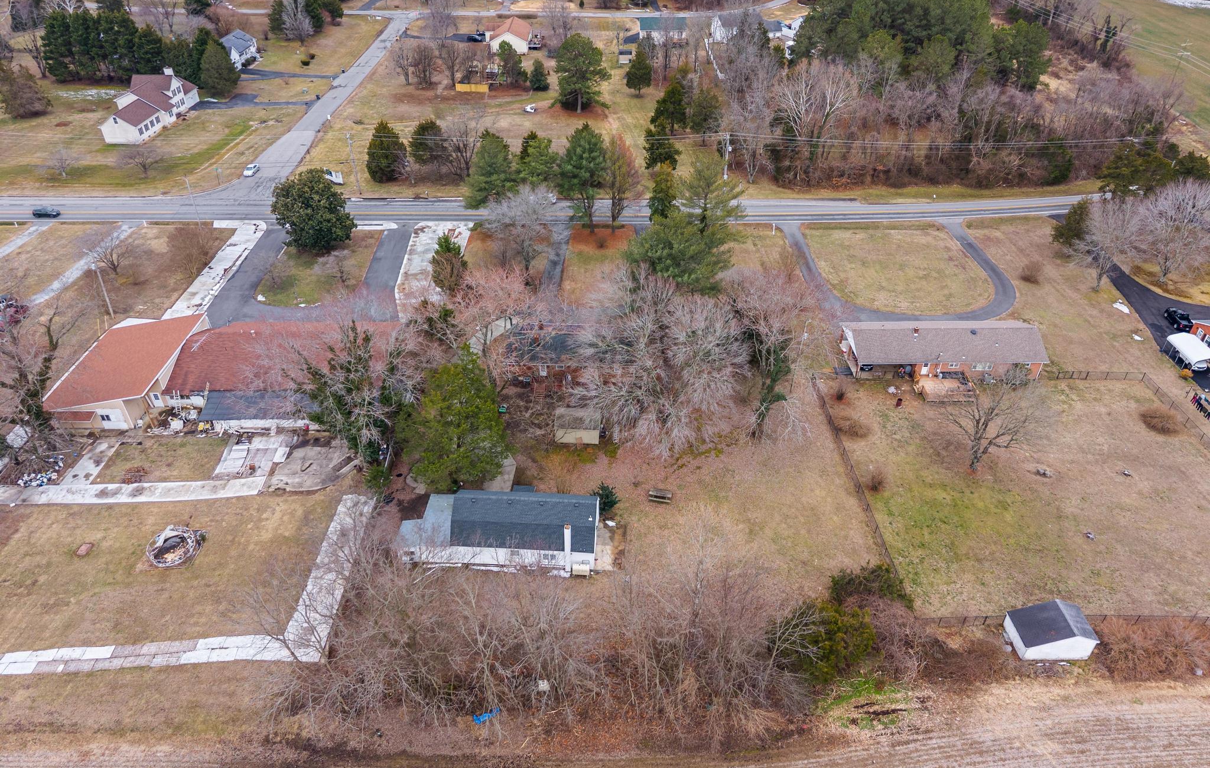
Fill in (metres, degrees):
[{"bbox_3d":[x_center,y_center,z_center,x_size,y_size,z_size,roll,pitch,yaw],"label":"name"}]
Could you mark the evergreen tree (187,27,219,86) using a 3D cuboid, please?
[{"bbox_3d":[-101.708,-82.722,212.088,7.647,14.445,7.647,0,33,0],"label":"evergreen tree"}]

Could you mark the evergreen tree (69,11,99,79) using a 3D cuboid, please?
[{"bbox_3d":[-128.834,-83.340,207.467,7.600,15.800,7.600,0,33,0],"label":"evergreen tree"}]

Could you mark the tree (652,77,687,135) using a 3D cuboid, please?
[{"bbox_3d":[14.294,-59.298,180.099,7.305,11.871,7.305,0,33,0],"label":"tree"}]

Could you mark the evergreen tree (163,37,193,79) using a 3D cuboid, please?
[{"bbox_3d":[-100.110,-75.370,195.280,6.300,10.050,6.300,0,37,0],"label":"evergreen tree"}]

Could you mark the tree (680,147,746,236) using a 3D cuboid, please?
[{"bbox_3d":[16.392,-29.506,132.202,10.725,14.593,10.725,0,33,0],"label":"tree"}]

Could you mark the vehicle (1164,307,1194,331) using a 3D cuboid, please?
[{"bbox_3d":[77.679,-9.020,113.394,1.900,1.750,5.300,5,34,7],"label":"vehicle"}]

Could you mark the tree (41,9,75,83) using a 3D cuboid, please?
[{"bbox_3d":[-140.700,-86.460,215.300,7.600,16.800,7.600,0,36,0],"label":"tree"}]

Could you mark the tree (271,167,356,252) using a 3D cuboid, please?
[{"bbox_3d":[-42.173,-25.626,122.268,12.000,11.800,12.000,0,33,0],"label":"tree"}]

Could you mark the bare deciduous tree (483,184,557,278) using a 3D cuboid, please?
[{"bbox_3d":[-11.800,-21.500,119.912,10.300,13.600,10.300,0,35,0],"label":"bare deciduous tree"}]

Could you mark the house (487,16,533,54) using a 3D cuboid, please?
[{"bbox_3d":[-26.054,-94.576,227.664,11.800,5.600,17.000,0,35,0],"label":"house"}]

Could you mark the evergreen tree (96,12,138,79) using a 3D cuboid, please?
[{"bbox_3d":[-127.159,-88.075,217.889,9.329,16.702,9.329,0,33,0],"label":"evergreen tree"}]

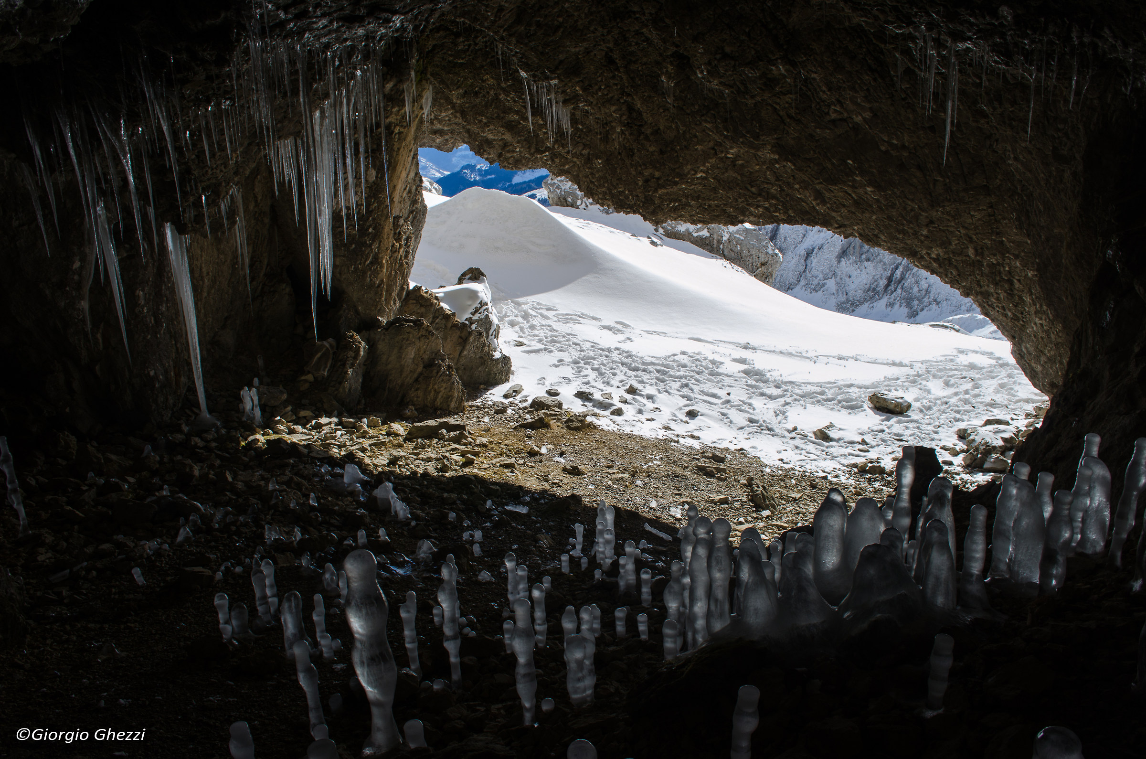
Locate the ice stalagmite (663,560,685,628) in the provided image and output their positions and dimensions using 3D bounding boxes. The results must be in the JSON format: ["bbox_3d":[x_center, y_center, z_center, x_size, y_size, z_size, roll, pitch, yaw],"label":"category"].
[{"bbox_3d":[0.408,0.881,3.458,0.083,0.322,0.083,-2,15,0],"label":"ice stalagmite"}]

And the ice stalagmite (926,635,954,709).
[{"bbox_3d":[1.360,1.070,3.161,0.093,0.282,0.080,8,18,25],"label":"ice stalagmite"}]

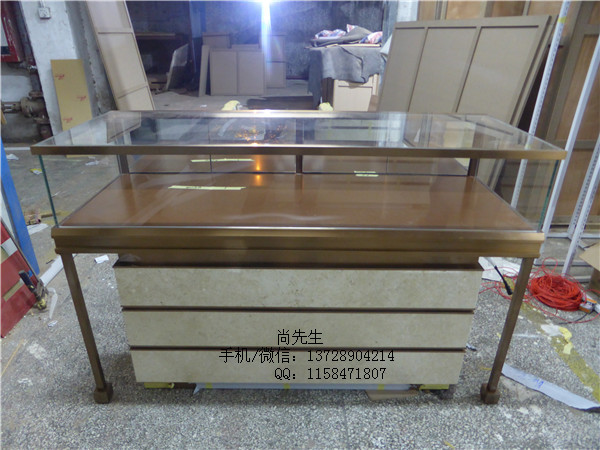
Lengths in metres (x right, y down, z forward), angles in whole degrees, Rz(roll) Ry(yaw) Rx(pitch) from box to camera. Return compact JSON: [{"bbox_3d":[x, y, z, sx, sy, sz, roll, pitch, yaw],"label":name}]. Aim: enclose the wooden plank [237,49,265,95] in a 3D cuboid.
[{"bbox_3d":[-1.046,-3.231,8.860,0.575,0.898,0.040,0,15,0],"label":"wooden plank"}]

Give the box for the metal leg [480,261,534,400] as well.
[{"bbox_3d":[0.744,0.395,1.497,0.052,0.637,0.052,0,25,0],"label":"metal leg"}]

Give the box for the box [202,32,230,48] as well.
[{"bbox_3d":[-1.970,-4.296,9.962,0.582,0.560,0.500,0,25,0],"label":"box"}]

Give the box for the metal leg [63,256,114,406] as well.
[{"bbox_3d":[-0.756,0.382,1.486,0.052,0.637,0.052,0,25,0],"label":"metal leg"}]

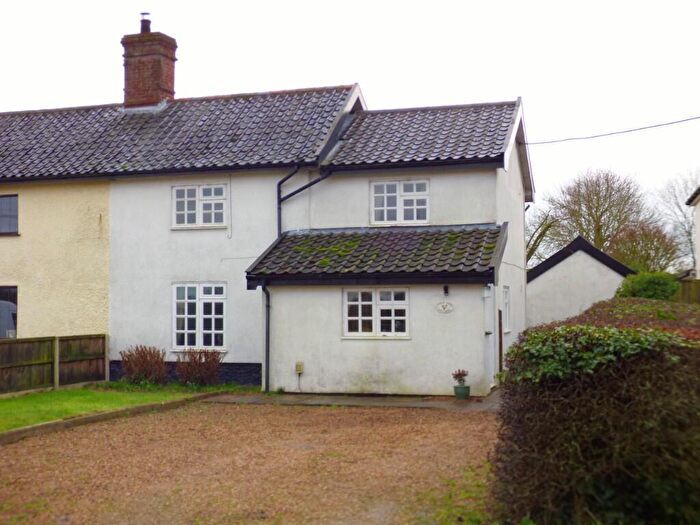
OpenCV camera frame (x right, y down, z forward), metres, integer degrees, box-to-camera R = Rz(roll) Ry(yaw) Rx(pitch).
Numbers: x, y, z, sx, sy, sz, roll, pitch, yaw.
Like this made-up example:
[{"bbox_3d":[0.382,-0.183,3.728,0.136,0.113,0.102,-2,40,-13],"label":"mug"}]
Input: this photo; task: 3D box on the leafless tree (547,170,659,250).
[{"bbox_3d":[11.620,-0.263,44.793,5.200,8.200,5.200,-1,-3,18],"label":"leafless tree"}]

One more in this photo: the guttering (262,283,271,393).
[{"bbox_3d":[-1.569,1.407,18.193,0.103,2.062,0.260,-1,-3,18],"label":"guttering"}]

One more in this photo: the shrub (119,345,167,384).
[{"bbox_3d":[-4.283,2.149,20.063,1.027,0.824,0.840,-1,-3,18],"label":"shrub"}]

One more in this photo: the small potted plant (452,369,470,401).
[{"bbox_3d":[1.931,2.108,16.800,0.290,0.530,0.280,-1,-3,18],"label":"small potted plant"}]

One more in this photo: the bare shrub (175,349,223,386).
[{"bbox_3d":[-3.147,2.175,20.200,0.880,0.800,0.700,-1,-3,18],"label":"bare shrub"}]

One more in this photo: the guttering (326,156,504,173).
[{"bbox_3d":[1.222,-1.892,18.832,3.513,0.132,0.120,-1,-3,18],"label":"guttering"}]

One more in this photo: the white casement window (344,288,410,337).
[{"bbox_3d":[0.456,0.904,17.550,1.220,0.870,0.120,-1,-3,18],"label":"white casement window"}]

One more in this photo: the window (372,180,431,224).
[{"bbox_3d":[0.977,-1.162,19.141,1.194,0.867,0.100,-1,-3,18],"label":"window"}]

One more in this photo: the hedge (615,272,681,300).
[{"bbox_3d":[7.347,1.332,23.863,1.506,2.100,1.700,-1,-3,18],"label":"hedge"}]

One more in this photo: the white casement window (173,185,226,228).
[{"bbox_3d":[-3.176,-1.151,20.485,1.284,0.932,0.120,-1,-3,18],"label":"white casement window"}]

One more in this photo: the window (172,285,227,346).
[{"bbox_3d":[-3.244,1.140,20.900,1.250,1.410,0.120,-1,-3,18],"label":"window"}]

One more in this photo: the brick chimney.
[{"bbox_3d":[-4.973,-4.942,24.000,1.100,2.250,0.880,-1,-3,18],"label":"brick chimney"}]

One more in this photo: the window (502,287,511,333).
[{"bbox_3d":[3.138,0.950,19.426,0.100,0.922,0.791,-1,-3,18],"label":"window"}]

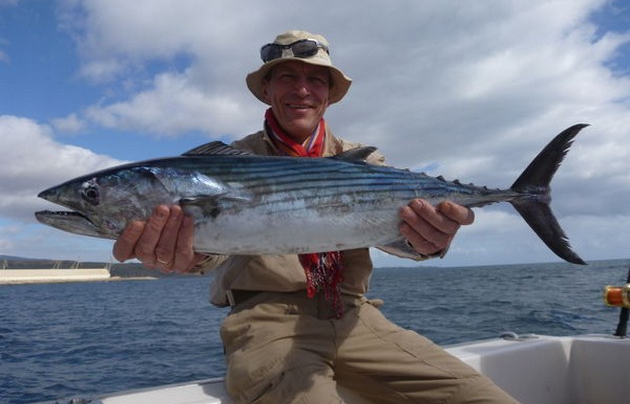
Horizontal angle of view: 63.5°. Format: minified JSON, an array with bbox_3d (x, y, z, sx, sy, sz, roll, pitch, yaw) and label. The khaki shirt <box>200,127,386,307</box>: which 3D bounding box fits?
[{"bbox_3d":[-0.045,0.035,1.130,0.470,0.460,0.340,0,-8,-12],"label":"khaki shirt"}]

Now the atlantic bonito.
[{"bbox_3d":[0.014,-0.009,0.670,0.720,0.185,0.095,0,-3,-6],"label":"atlantic bonito"}]

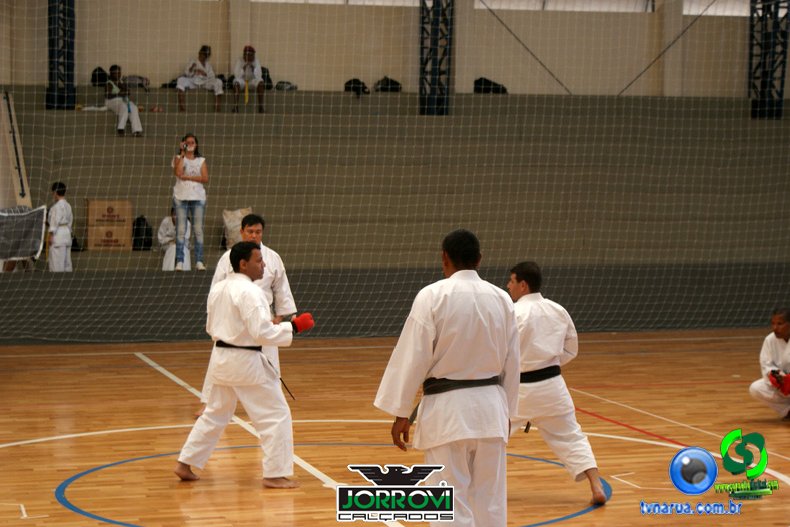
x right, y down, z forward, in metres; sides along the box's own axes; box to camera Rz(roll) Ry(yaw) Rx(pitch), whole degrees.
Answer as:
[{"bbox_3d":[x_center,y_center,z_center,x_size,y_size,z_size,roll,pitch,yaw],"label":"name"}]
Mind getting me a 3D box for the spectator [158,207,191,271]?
[{"bbox_3d":[-2.934,-0.259,21.900,0.460,0.980,0.600,0,2,-14],"label":"spectator"}]

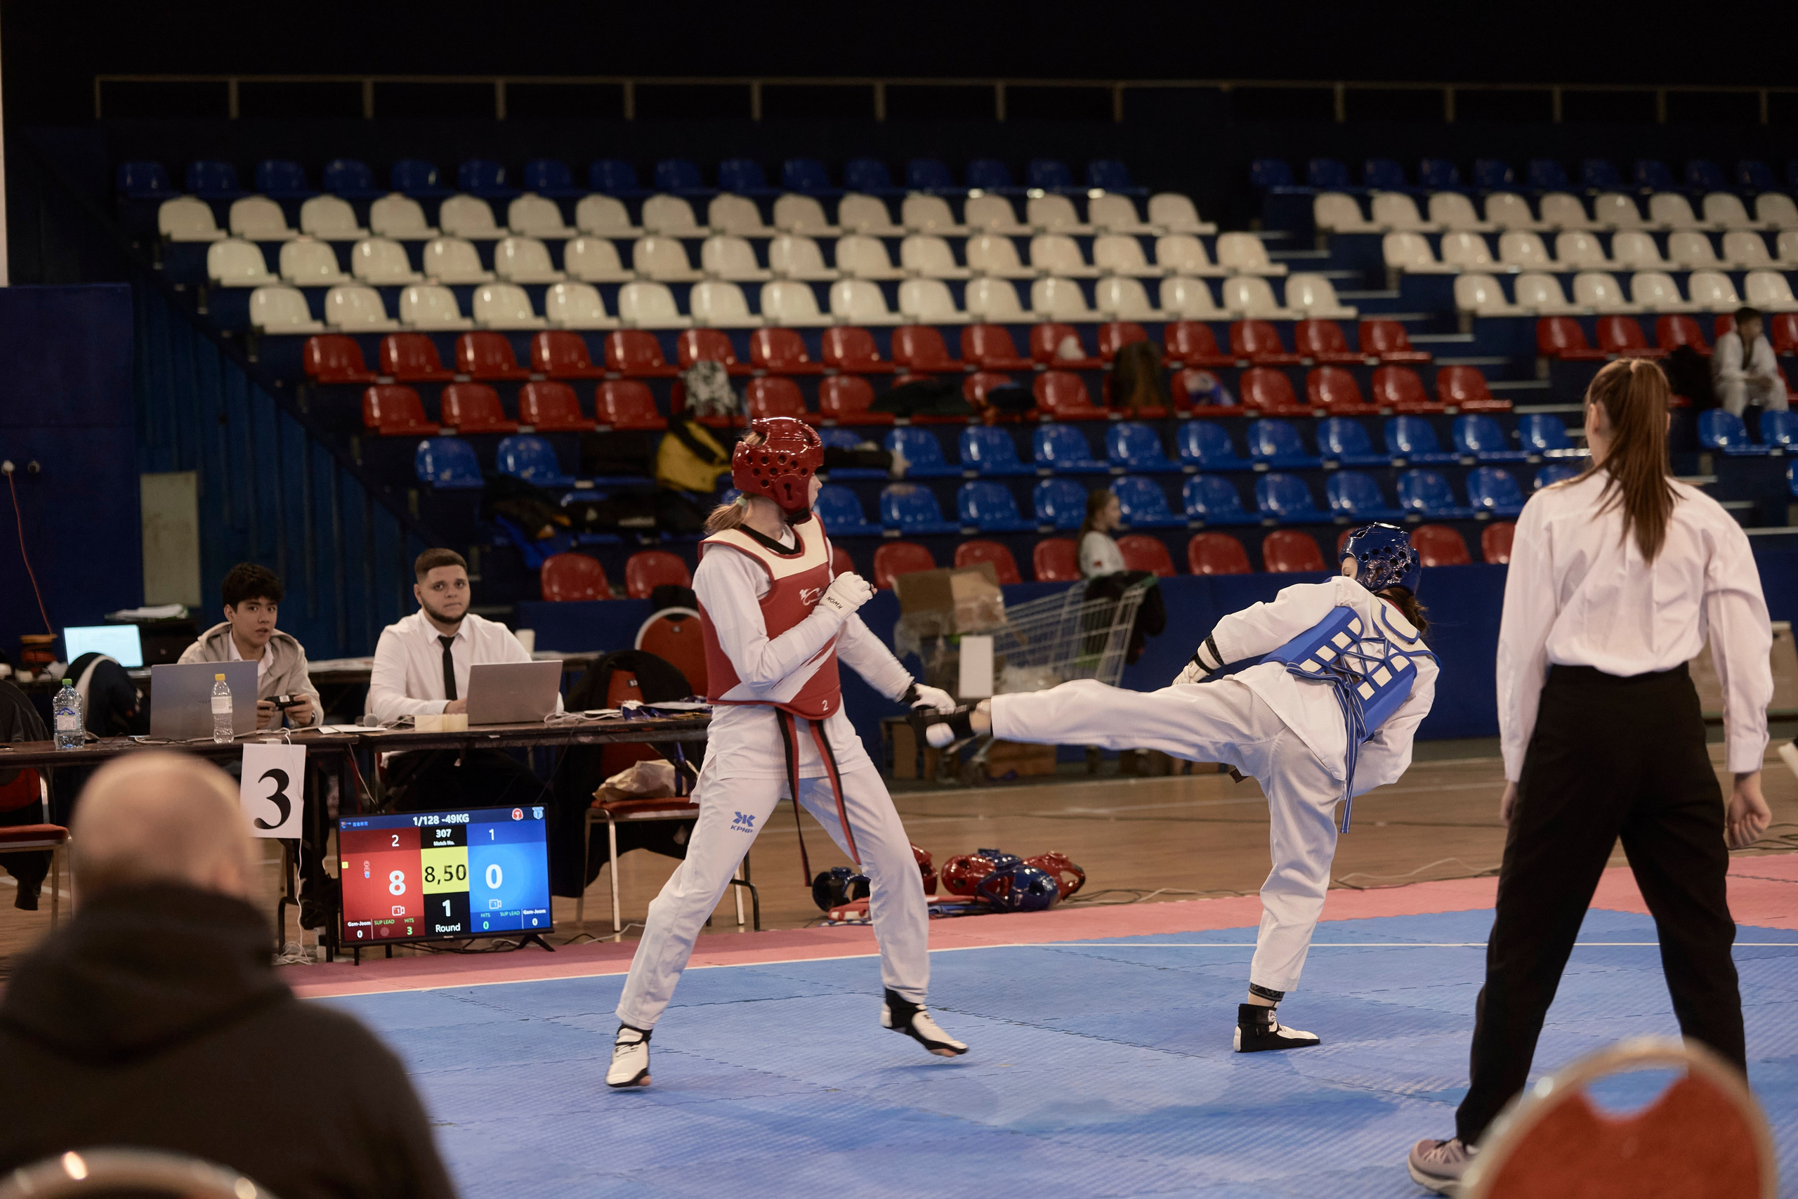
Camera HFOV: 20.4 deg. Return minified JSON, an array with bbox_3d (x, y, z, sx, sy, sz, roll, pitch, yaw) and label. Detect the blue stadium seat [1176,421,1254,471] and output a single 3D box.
[{"bbox_3d":[1.876,-0.920,29.528,0.410,0.300,0.340,-2,1,-26],"label":"blue stadium seat"}]

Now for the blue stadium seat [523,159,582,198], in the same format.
[{"bbox_3d":[-2.373,-2.949,34.818,0.395,0.295,0.360,-2,2,-25],"label":"blue stadium seat"}]

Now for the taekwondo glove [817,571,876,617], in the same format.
[{"bbox_3d":[-0.133,-0.011,12.600,0.140,0.105,0.090,-30,0,0],"label":"taekwondo glove"}]

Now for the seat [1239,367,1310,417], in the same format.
[{"bbox_3d":[2.268,-1.247,29.867,0.360,0.285,0.375,-2,2,-25],"label":"seat"}]

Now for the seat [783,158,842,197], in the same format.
[{"bbox_3d":[-0.572,-2.874,34.037,0.370,0.277,0.350,-2,2,-25],"label":"seat"}]

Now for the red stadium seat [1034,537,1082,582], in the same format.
[{"bbox_3d":[0.954,-0.199,26.670,0.370,0.290,0.345,-2,2,-25],"label":"red stadium seat"}]

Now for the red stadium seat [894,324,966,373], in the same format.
[{"bbox_3d":[0.180,-1.522,30.330,0.370,0.277,0.350,-2,2,-25],"label":"red stadium seat"}]

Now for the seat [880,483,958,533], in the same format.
[{"bbox_3d":[0.124,-0.479,26.840,0.360,0.285,0.375,-2,2,-25],"label":"seat"}]

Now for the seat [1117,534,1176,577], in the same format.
[{"bbox_3d":[1.390,-0.198,27.190,0.410,0.300,0.340,-2,1,-26],"label":"seat"}]

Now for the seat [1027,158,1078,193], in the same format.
[{"bbox_3d":[1.102,-2.887,34.322,0.360,0.285,0.375,-2,2,-25],"label":"seat"}]

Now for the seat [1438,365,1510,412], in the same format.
[{"bbox_3d":[3.510,-1.283,30.460,0.360,0.285,0.375,-2,2,-25],"label":"seat"}]

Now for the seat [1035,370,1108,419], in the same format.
[{"bbox_3d":[1.012,-1.211,29.724,0.420,0.300,0.380,-2,2,-26],"label":"seat"}]

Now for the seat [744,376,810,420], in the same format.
[{"bbox_3d":[-0.676,-1.175,29.534,0.405,0.295,0.360,-2,2,-27],"label":"seat"}]

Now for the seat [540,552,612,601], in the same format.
[{"bbox_3d":[-1.617,-0.094,25.477,0.420,0.310,0.380,-2,2,-26],"label":"seat"}]

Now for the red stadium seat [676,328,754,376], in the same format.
[{"bbox_3d":[-1.103,-1.474,29.716,0.420,0.300,0.380,-2,2,-26],"label":"red stadium seat"}]

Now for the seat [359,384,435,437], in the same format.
[{"bbox_3d":[-2.789,-1.056,27.923,0.370,0.277,0.350,-2,2,-25],"label":"seat"}]

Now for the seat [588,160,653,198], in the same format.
[{"bbox_3d":[-1.847,-2.819,33.438,0.370,0.277,0.350,-2,2,-25],"label":"seat"}]

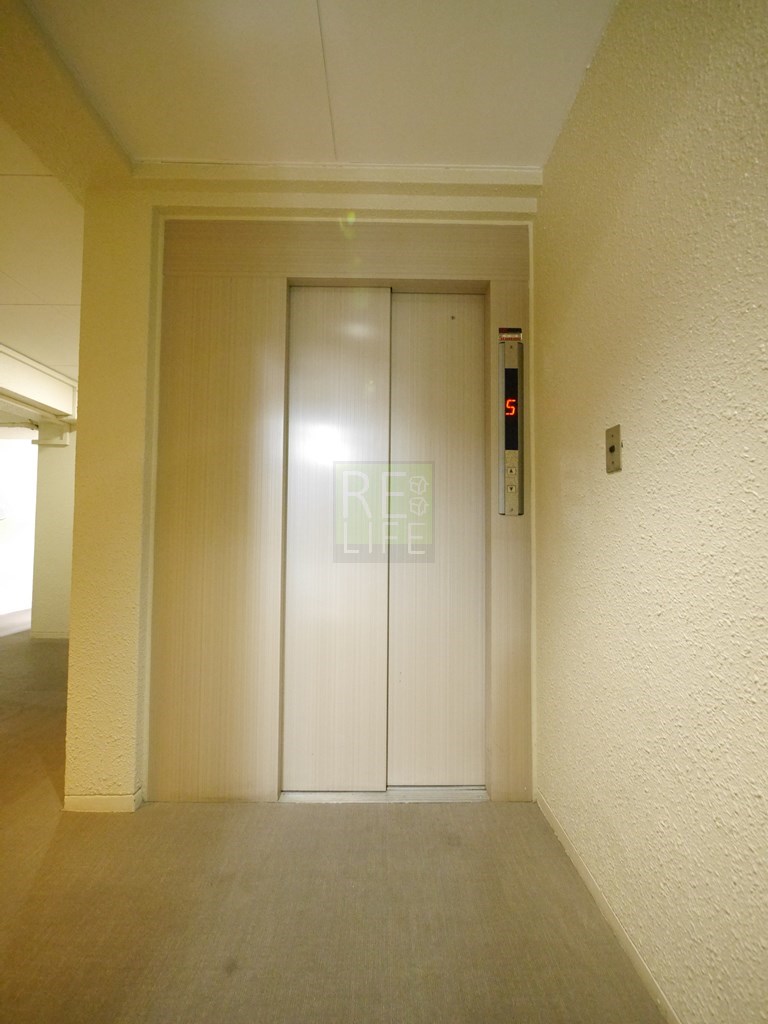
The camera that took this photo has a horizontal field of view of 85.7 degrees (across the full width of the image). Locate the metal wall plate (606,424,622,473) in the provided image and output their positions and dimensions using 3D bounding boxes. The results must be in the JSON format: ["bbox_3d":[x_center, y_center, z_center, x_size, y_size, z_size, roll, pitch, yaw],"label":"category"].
[{"bbox_3d":[0.605,-0.165,1.096,0.010,0.119,0.068,0,-2,-1],"label":"metal wall plate"}]

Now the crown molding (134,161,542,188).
[{"bbox_3d":[-0.171,-1.301,1.614,1.567,0.069,0.055,0,-2,-1],"label":"crown molding"}]

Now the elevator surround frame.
[{"bbox_3d":[-0.156,-0.028,1.667,1.462,2.266,0.101,0,-2,-1],"label":"elevator surround frame"}]

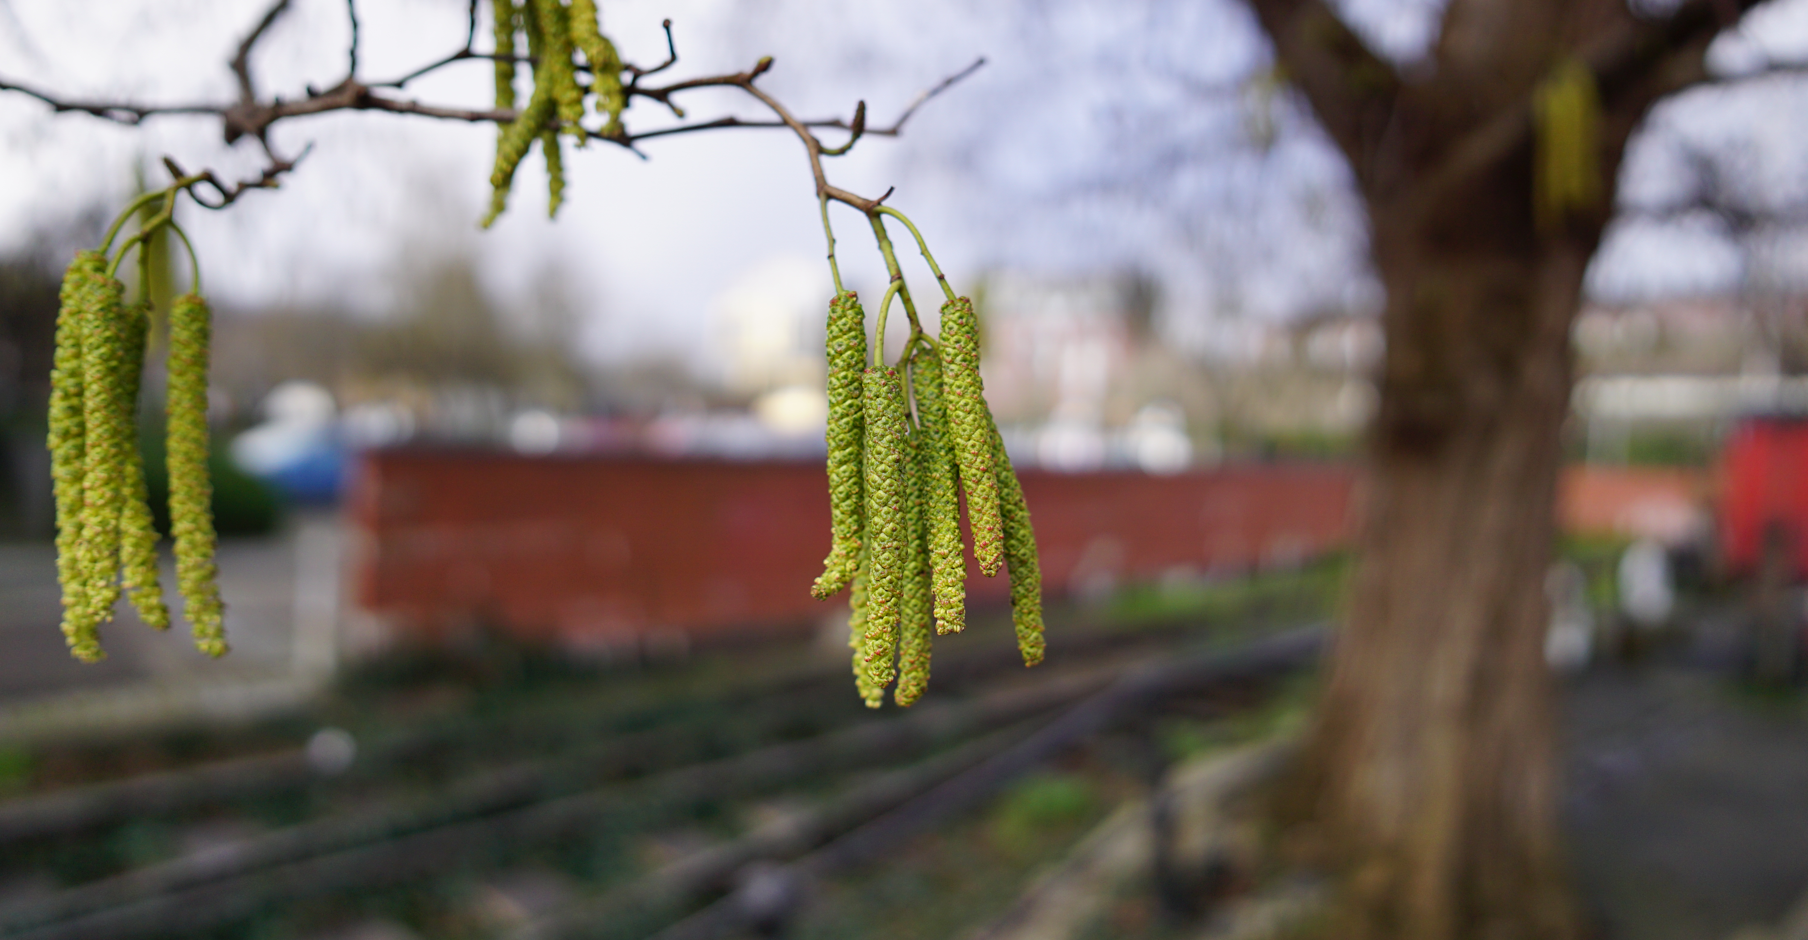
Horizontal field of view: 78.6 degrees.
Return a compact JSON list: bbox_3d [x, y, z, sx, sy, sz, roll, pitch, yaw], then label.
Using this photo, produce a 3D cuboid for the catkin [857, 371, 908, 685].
[{"bbox_3d":[-0.005,0.012,0.233,0.009,0.068,0.008,0,0,-1],"label":"catkin"}]

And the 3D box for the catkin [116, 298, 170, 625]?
[{"bbox_3d":[-0.181,-0.001,0.263,0.010,0.078,0.008,-3,0,0],"label":"catkin"}]

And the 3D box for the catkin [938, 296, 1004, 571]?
[{"bbox_3d":[0.015,-0.007,0.236,0.009,0.060,0.008,-7,0,4],"label":"catkin"}]

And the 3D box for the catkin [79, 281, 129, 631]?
[{"bbox_3d":[-0.186,-0.005,0.257,0.009,0.083,0.008,0,0,-36],"label":"catkin"}]

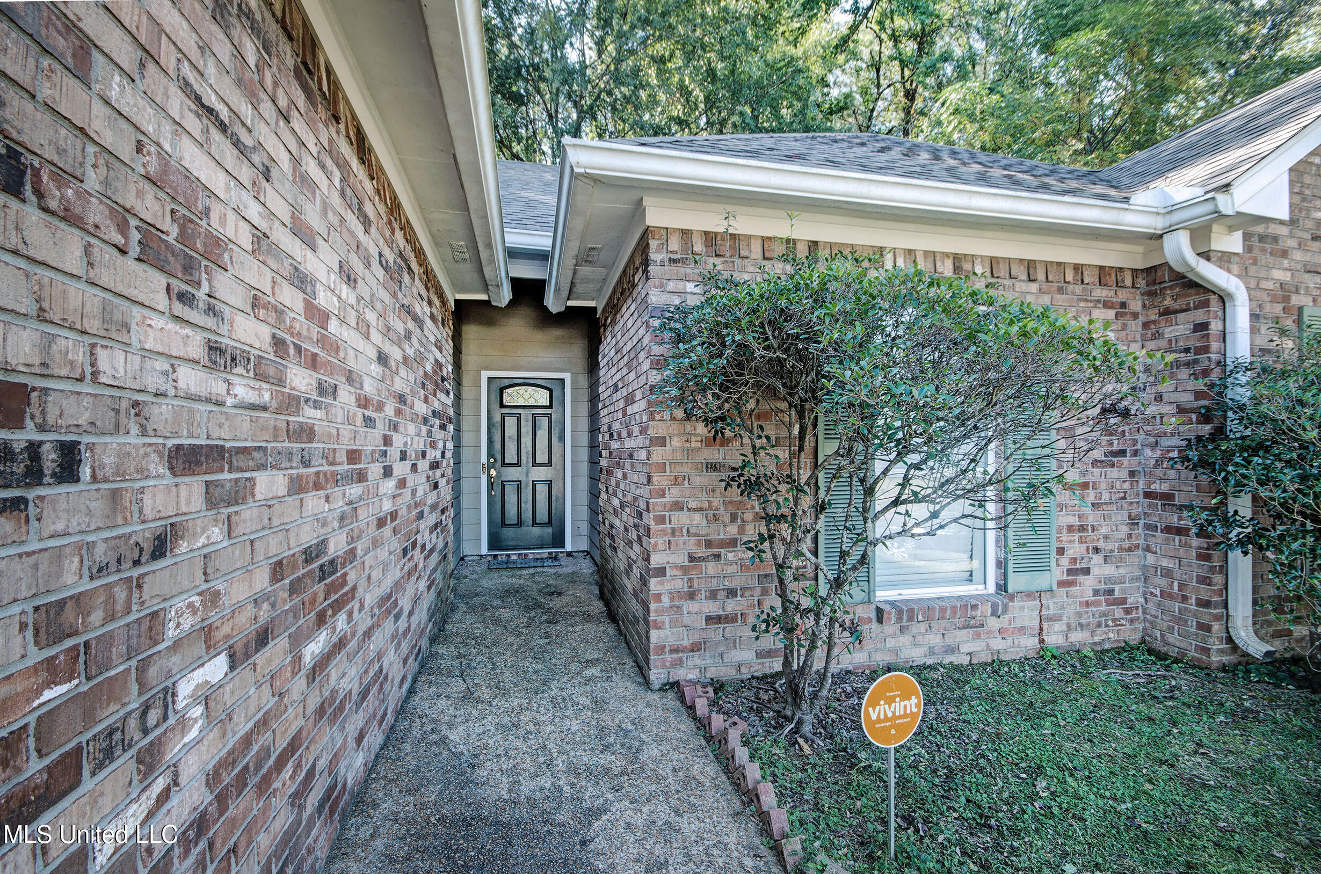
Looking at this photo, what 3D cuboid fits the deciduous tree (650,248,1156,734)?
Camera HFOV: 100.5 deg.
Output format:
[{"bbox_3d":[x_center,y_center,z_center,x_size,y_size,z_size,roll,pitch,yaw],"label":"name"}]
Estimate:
[{"bbox_3d":[1.280,0.220,2.650,2.450,2.200,1.200,0,-1,-13],"label":"deciduous tree"}]

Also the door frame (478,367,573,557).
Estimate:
[{"bbox_3d":[-1.576,0.298,6.460,1.040,2.150,0.150,0,-1,-13],"label":"door frame"}]

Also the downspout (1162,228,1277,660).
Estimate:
[{"bbox_3d":[3.330,0.010,3.240,0.330,2.560,0.320,0,-1,-13],"label":"downspout"}]

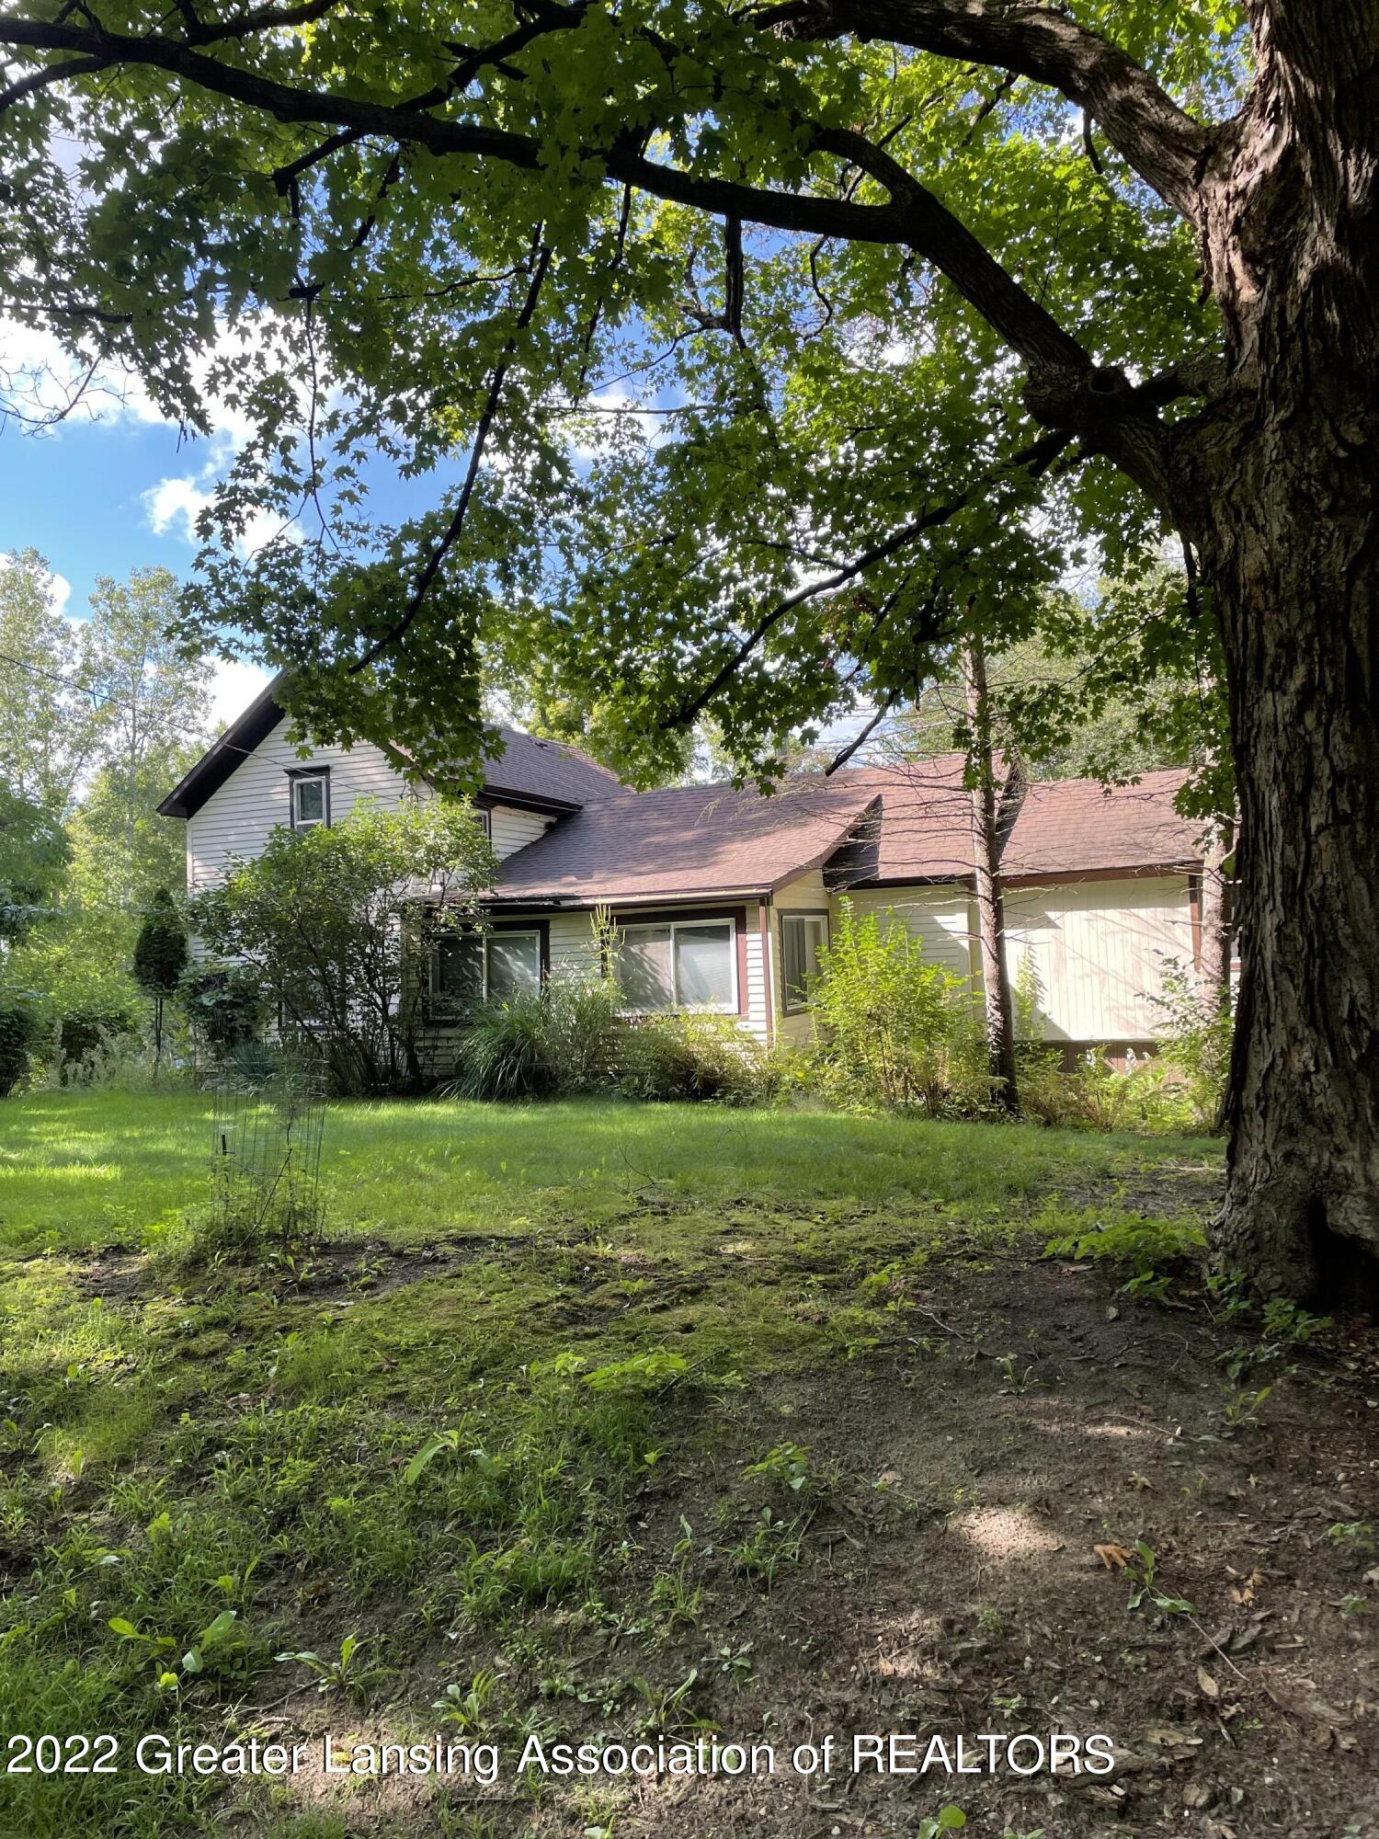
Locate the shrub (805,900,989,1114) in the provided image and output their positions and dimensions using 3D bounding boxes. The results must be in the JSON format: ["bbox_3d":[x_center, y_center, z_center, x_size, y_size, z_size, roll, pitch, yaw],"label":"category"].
[{"bbox_3d":[2.525,1.057,16.800,1.950,2.500,1.750,-3,-2,22],"label":"shrub"}]

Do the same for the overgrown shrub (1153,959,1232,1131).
[{"bbox_3d":[5.457,1.347,14.800,1.050,1.850,1.000,-3,-2,22],"label":"overgrown shrub"}]

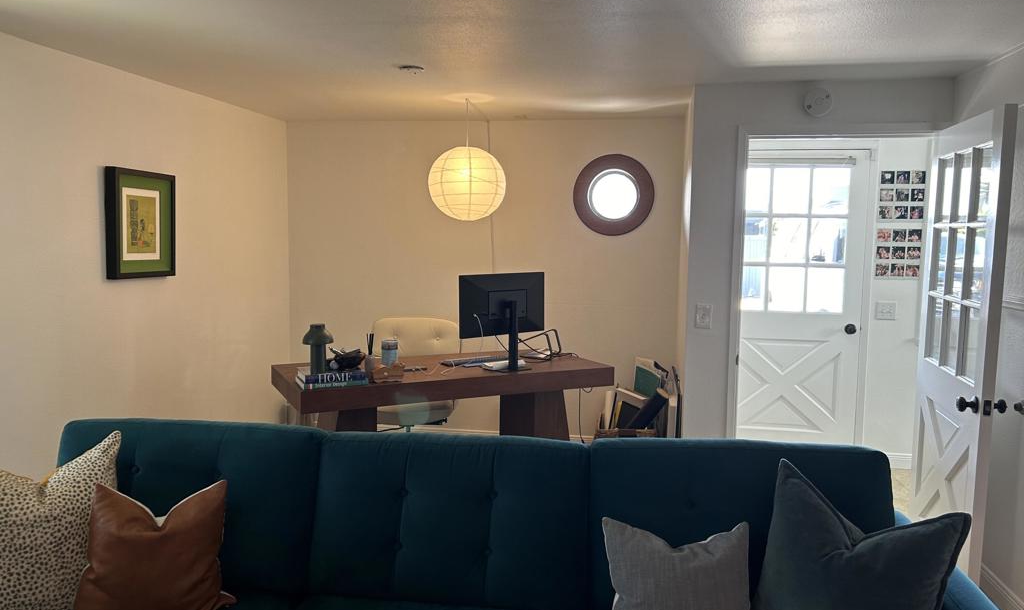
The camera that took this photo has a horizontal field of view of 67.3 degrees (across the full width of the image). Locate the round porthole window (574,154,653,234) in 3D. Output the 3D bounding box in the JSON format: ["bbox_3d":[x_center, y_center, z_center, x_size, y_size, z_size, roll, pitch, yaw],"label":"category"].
[{"bbox_3d":[0.694,-0.748,5.208,0.540,0.545,0.060,2,5,10],"label":"round porthole window"}]

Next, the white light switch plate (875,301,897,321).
[{"bbox_3d":[2.404,0.041,4.944,0.120,0.117,0.012,2,6,9],"label":"white light switch plate"}]

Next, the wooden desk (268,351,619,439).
[{"bbox_3d":[-0.400,0.735,4.485,1.789,0.755,0.860,-2,6,-27],"label":"wooden desk"}]

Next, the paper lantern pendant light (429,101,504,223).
[{"bbox_3d":[-0.262,-0.857,4.534,0.455,0.701,0.455,1,5,0],"label":"paper lantern pendant light"}]

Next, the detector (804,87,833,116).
[{"bbox_3d":[1.518,-1.002,3.814,0.142,0.142,0.040,2,5,10],"label":"detector"}]

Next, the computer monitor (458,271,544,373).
[{"bbox_3d":[-0.017,0.098,4.390,0.595,0.545,0.200,-3,6,-35],"label":"computer monitor"}]

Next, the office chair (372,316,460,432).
[{"bbox_3d":[-0.588,0.598,4.661,0.580,0.990,0.600,0,5,-8],"label":"office chair"}]

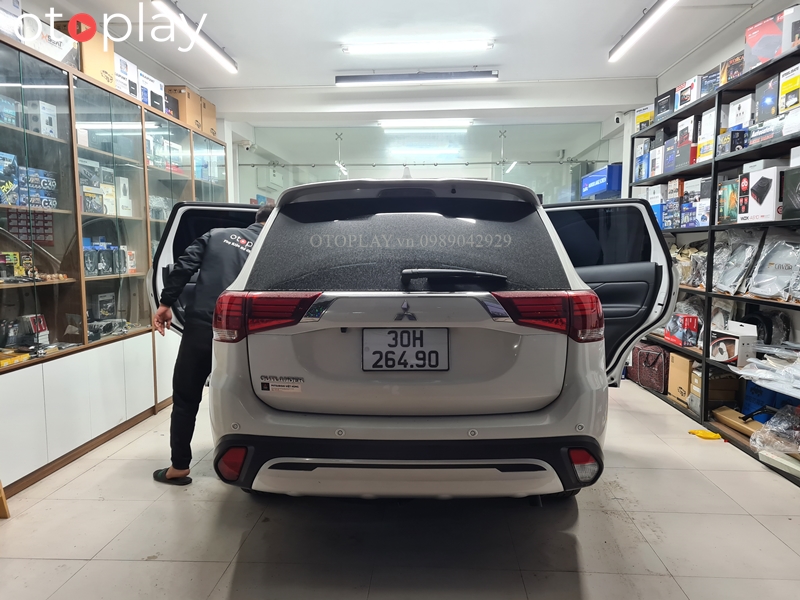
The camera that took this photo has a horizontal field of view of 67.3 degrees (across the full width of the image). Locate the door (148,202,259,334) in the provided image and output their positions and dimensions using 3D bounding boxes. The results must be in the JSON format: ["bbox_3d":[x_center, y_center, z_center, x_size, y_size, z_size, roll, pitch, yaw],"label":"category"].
[{"bbox_3d":[-1.040,-0.010,3.853,0.250,1.190,1.050,4,7,43],"label":"door"}]

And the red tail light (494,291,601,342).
[{"bbox_3d":[0.609,0.062,2.398,0.520,0.210,0.300,0,5,-1],"label":"red tail light"}]

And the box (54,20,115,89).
[{"bbox_3d":[-2.114,-1.641,4.048,0.180,0.325,0.395,0,5,3],"label":"box"}]

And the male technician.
[{"bbox_3d":[-1.012,0.232,3.531,0.700,1.570,0.550,1,5,13],"label":"male technician"}]

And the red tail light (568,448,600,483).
[{"bbox_3d":[0.715,0.640,2.337,0.125,0.135,0.075,-1,5,-13],"label":"red tail light"}]

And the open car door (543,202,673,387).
[{"bbox_3d":[1.197,-0.015,3.770,0.250,1.190,1.050,-4,6,-39],"label":"open car door"}]

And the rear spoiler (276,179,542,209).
[{"bbox_3d":[0.033,-0.435,2.473,1.100,0.120,0.270,0,5,2],"label":"rear spoiler"}]

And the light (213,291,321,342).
[{"bbox_3d":[-0.554,0.065,2.441,0.520,0.210,0.300,0,5,6],"label":"light"}]

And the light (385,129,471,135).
[{"bbox_3d":[0.366,-2.327,8.300,1.180,0.070,0.080,0,5,3],"label":"light"}]

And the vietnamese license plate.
[{"bbox_3d":[0.023,0.189,2.290,0.333,0.167,0.020,0,5,2],"label":"vietnamese license plate"}]

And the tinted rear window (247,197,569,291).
[{"bbox_3d":[0.027,-0.230,2.497,1.300,0.460,0.150,0,-26,3],"label":"tinted rear window"}]

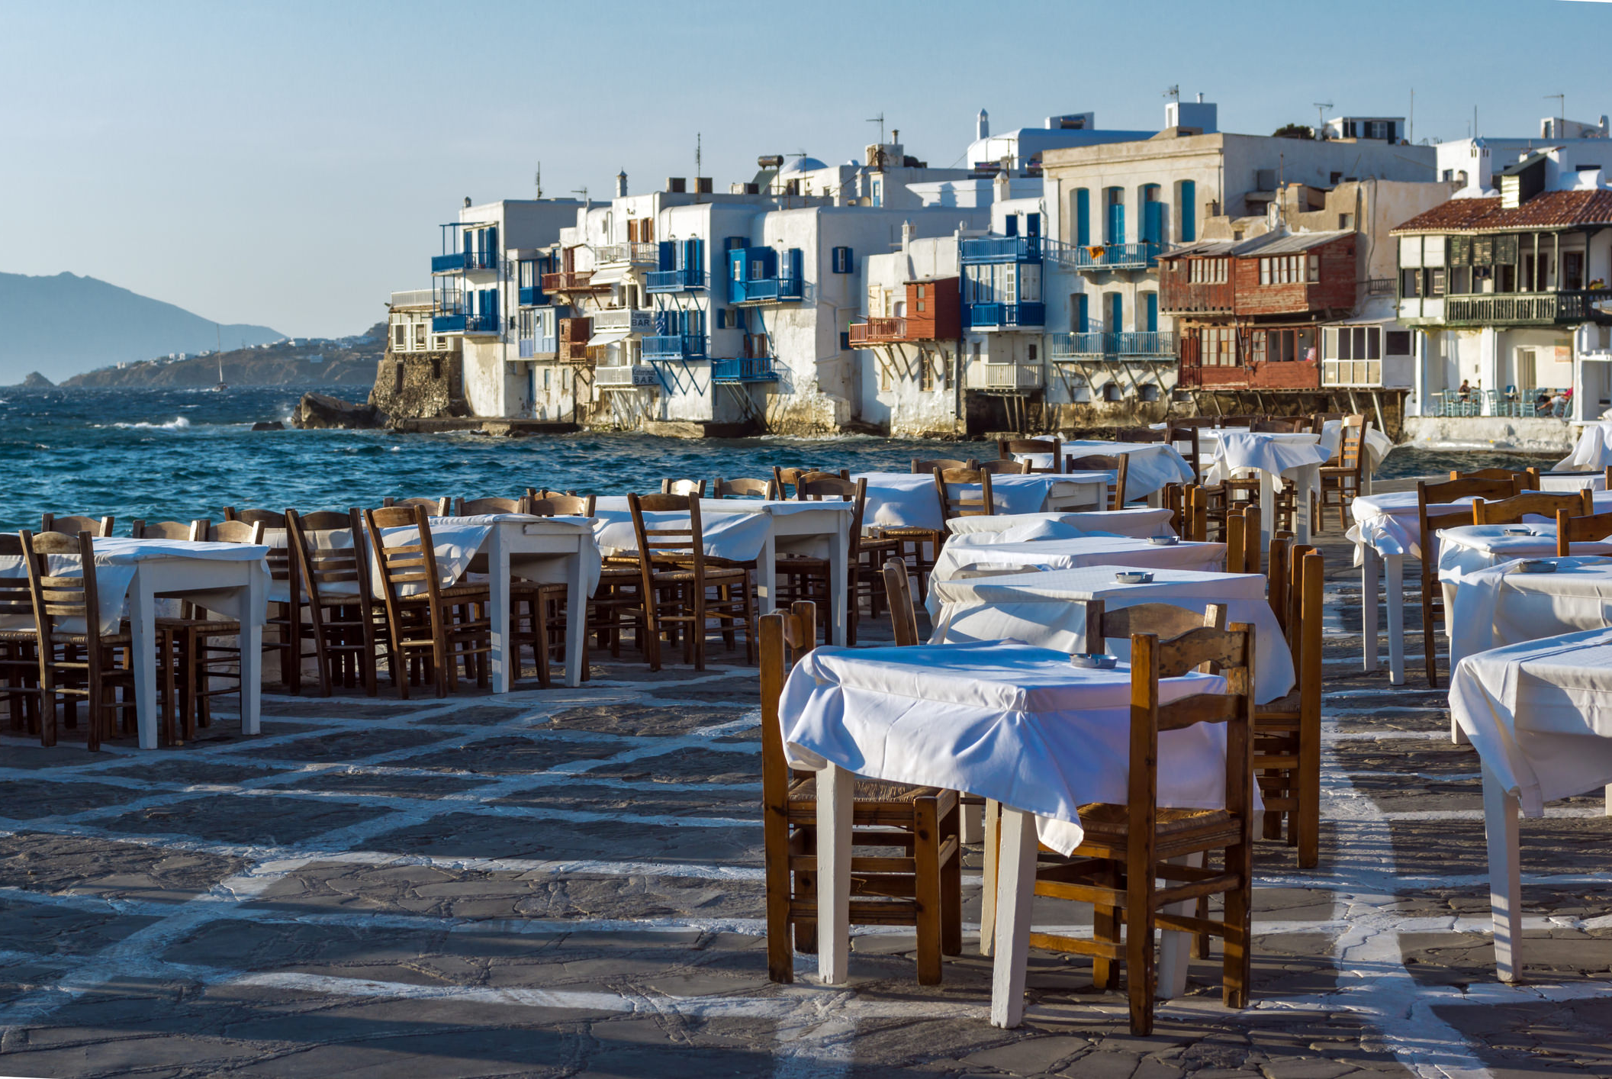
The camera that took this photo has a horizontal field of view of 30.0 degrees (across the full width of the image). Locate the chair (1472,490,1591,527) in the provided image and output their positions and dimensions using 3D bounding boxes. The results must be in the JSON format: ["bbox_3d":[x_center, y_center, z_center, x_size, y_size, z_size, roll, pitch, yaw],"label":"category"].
[{"bbox_3d":[2.798,0.276,11.359,0.450,0.880,0.440,0,3,-6],"label":"chair"}]

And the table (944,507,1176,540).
[{"bbox_3d":[1.100,0.258,13.000,0.740,0.760,0.780,-2,4,-39],"label":"table"}]

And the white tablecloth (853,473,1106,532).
[{"bbox_3d":[1.003,0.019,17.080,1.300,0.770,0.720,2,4,33],"label":"white tablecloth"}]

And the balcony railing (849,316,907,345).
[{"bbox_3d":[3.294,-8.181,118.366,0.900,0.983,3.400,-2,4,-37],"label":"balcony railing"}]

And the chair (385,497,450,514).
[{"bbox_3d":[-1.943,0.226,13.850,0.420,0.840,0.460,2,4,33],"label":"chair"}]

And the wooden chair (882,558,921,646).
[{"bbox_3d":[0.475,0.485,9.418,0.480,0.840,0.420,0,3,6],"label":"wooden chair"}]

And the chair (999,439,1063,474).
[{"bbox_3d":[1.450,-0.186,18.700,0.420,0.860,0.450,1,3,24],"label":"chair"}]

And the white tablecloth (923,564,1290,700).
[{"bbox_3d":[0.875,0.491,8.917,0.750,0.750,0.750,-3,4,-42],"label":"white tablecloth"}]

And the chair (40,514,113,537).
[{"bbox_3d":[-3.280,0.337,12.974,0.420,0.865,0.450,2,4,35],"label":"chair"}]

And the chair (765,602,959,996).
[{"bbox_3d":[0.142,0.602,7.310,0.440,0.875,0.420,0,3,8],"label":"chair"}]

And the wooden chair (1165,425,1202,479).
[{"bbox_3d":[2.640,-0.322,20.100,0.450,0.860,0.420,-2,4,-37],"label":"wooden chair"}]

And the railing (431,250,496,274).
[{"bbox_3d":[-18.770,-15.336,165.432,1.900,0.950,5.600,-1,3,-24],"label":"railing"}]

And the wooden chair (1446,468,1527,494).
[{"bbox_3d":[3.350,0.098,14.650,0.430,0.870,0.450,-1,3,-12],"label":"wooden chair"}]

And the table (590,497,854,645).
[{"bbox_3d":[-0.620,0.183,15.700,1.500,0.760,0.780,2,3,31],"label":"table"}]

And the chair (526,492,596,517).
[{"bbox_3d":[-1.250,0.231,13.870,0.420,0.860,0.450,2,4,33],"label":"chair"}]

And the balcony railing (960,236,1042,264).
[{"bbox_3d":[7.344,-10.979,114.326,1.200,0.925,3.450,-2,4,-37],"label":"balcony railing"}]

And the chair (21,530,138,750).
[{"bbox_3d":[-2.765,0.387,11.886,0.420,0.840,0.470,2,4,38],"label":"chair"}]

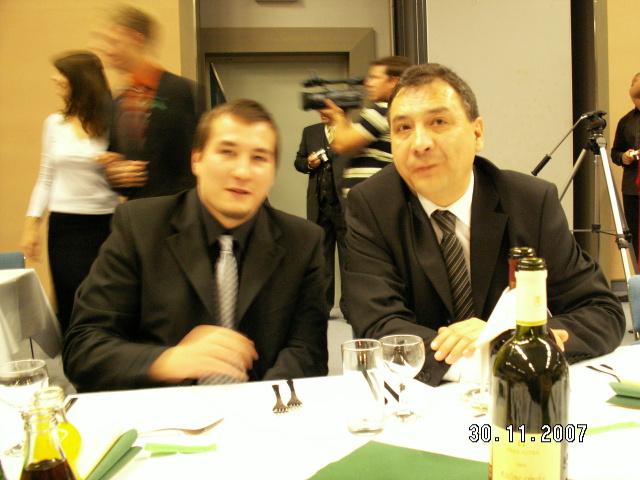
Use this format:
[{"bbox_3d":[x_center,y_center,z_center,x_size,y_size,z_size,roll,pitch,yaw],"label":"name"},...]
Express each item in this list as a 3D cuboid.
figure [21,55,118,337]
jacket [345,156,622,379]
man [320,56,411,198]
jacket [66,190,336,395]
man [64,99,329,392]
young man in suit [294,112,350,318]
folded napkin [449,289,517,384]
[{"bbox_3d":[-1.027,0.047,2.724,0.480,1.680,0.380,3,7,41],"label":"figure"},{"bbox_3d":[0.335,0.122,1.350,0.620,0.620,0.480,-1,5,2],"label":"jacket"},{"bbox_3d":[0.310,-0.104,3.520,0.580,1.780,0.500,-1,5,-3],"label":"man"},{"bbox_3d":[-0.253,0.173,1.370,0.560,0.600,0.420,-2,5,-7],"label":"jacket"},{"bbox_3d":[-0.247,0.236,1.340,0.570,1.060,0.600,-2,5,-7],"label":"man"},{"bbox_3d":[0.048,-0.243,5.120,0.550,1.780,0.380,-2,5,-6],"label":"young man in suit"},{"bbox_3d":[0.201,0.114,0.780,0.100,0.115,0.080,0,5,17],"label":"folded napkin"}]

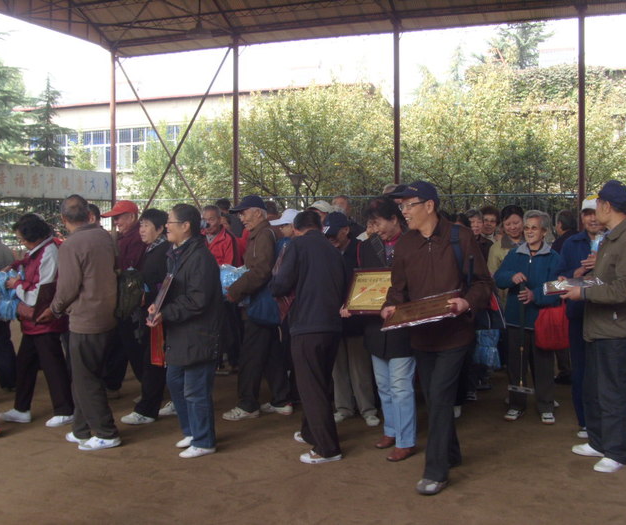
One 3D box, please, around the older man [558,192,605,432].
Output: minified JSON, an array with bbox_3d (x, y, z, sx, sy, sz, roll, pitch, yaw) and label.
[{"bbox_3d":[1.923,0.366,5.024,0.520,1.665,0.420,1,3,14],"label":"older man"}]

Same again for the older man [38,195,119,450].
[{"bbox_3d":[-1.526,0.389,4.786,0.480,1.667,0.500,3,4,45],"label":"older man"}]

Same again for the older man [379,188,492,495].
[{"bbox_3d":[0.694,0.387,4.048,0.540,1.700,0.500,3,5,38],"label":"older man"}]

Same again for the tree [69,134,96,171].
[{"bbox_3d":[-6.327,-1.563,20.107,1.500,3.913,1.500,0,3,0],"label":"tree"}]

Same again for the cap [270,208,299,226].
[{"bbox_3d":[-0.195,-0.337,5.450,0.270,0.135,0.180,-1,4,-15],"label":"cap"}]

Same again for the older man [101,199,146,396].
[{"bbox_3d":[-1.606,0.297,6.261,0.550,1.689,0.520,-1,3,-14],"label":"older man"}]

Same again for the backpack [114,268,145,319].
[{"bbox_3d":[-1.487,0.259,5.900,0.270,0.430,0.190,0,3,6],"label":"backpack"}]

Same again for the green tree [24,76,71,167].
[{"bbox_3d":[-8.762,-3.044,23.804,2.200,5.950,2.200,0,4,0],"label":"green tree"}]

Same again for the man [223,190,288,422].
[{"bbox_3d":[-0.436,0.332,5.535,0.580,1.692,0.550,-1,3,-14],"label":"man"}]

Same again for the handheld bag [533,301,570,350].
[{"bbox_3d":[1.710,0.455,5.220,0.260,0.350,0.130,1,4,18],"label":"handheld bag"}]

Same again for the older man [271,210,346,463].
[{"bbox_3d":[-0.025,0.449,4.629,0.500,1.556,0.460,-3,4,-41],"label":"older man"}]

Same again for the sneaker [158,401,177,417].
[{"bbox_3d":[-1.075,1.122,5.644,0.260,0.107,0.098,-1,3,-9],"label":"sneaker"}]

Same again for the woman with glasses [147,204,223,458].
[{"bbox_3d":[-0.802,0.421,4.584,0.460,1.570,0.500,-1,4,-12],"label":"woman with glasses"}]

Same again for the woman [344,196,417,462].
[{"bbox_3d":[0.444,0.404,4.552,0.500,1.600,0.440,3,5,38],"label":"woman"}]

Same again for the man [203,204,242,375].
[{"bbox_3d":[-0.901,0.259,7.186,0.540,1.659,0.450,3,4,41],"label":"man"}]

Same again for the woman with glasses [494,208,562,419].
[{"bbox_3d":[1.569,0.382,5.280,0.520,1.540,0.360,1,4,18],"label":"woman with glasses"}]

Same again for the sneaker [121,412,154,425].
[{"bbox_3d":[-1.271,1.112,5.282,0.255,0.100,0.095,-1,4,-12],"label":"sneaker"}]

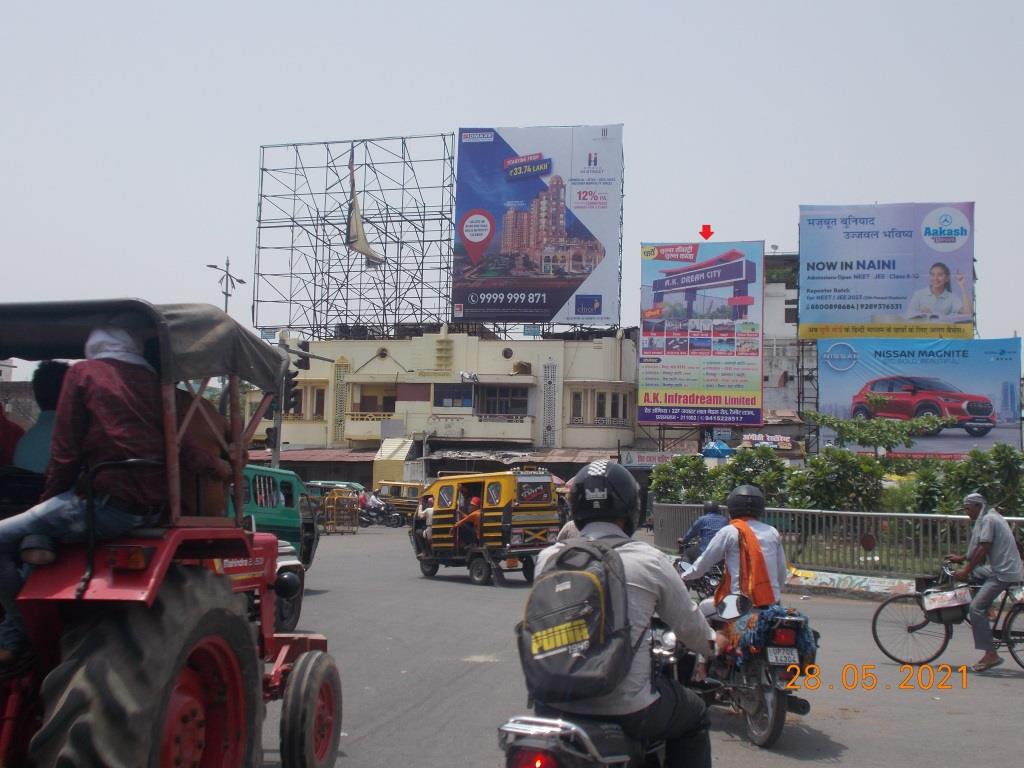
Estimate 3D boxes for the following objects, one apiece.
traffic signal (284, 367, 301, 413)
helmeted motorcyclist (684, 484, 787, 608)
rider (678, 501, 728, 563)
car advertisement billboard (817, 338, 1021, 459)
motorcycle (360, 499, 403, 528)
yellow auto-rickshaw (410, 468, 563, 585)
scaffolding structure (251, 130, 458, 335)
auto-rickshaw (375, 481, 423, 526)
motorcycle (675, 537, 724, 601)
[{"bbox_3d":[-5.345,0.173,28.091,0.380,1.120,0.320,0,-5,14],"label":"traffic signal"},{"bbox_3d":[1.490,1.385,7.759,0.650,1.380,0.760,2,-5,-7],"label":"helmeted motorcyclist"},{"bbox_3d":[2.352,2.084,14.023,0.640,1.280,0.780,2,-5,-4],"label":"rider"},{"bbox_3d":[16.290,0.588,46.177,7.700,4.800,0.300,0,-5,16],"label":"car advertisement billboard"},{"bbox_3d":[-5.080,5.069,44.913,1.950,1.120,0.750,-1,-6,20],"label":"motorcycle"},{"bbox_3d":[-0.620,2.507,20.405,3.000,1.930,1.360,-4,-7,45],"label":"yellow auto-rickshaw"},{"bbox_3d":[-7.384,-6.742,55.136,9.400,9.600,2.500,0,-5,13],"label":"scaffolding structure"},{"bbox_3d":[-4.134,4.989,47.935,3.100,1.880,1.450,2,-5,-2],"label":"auto-rickshaw"},{"bbox_3d":[2.351,2.398,13.944,0.740,1.100,1.950,2,-5,-4],"label":"motorcycle"}]

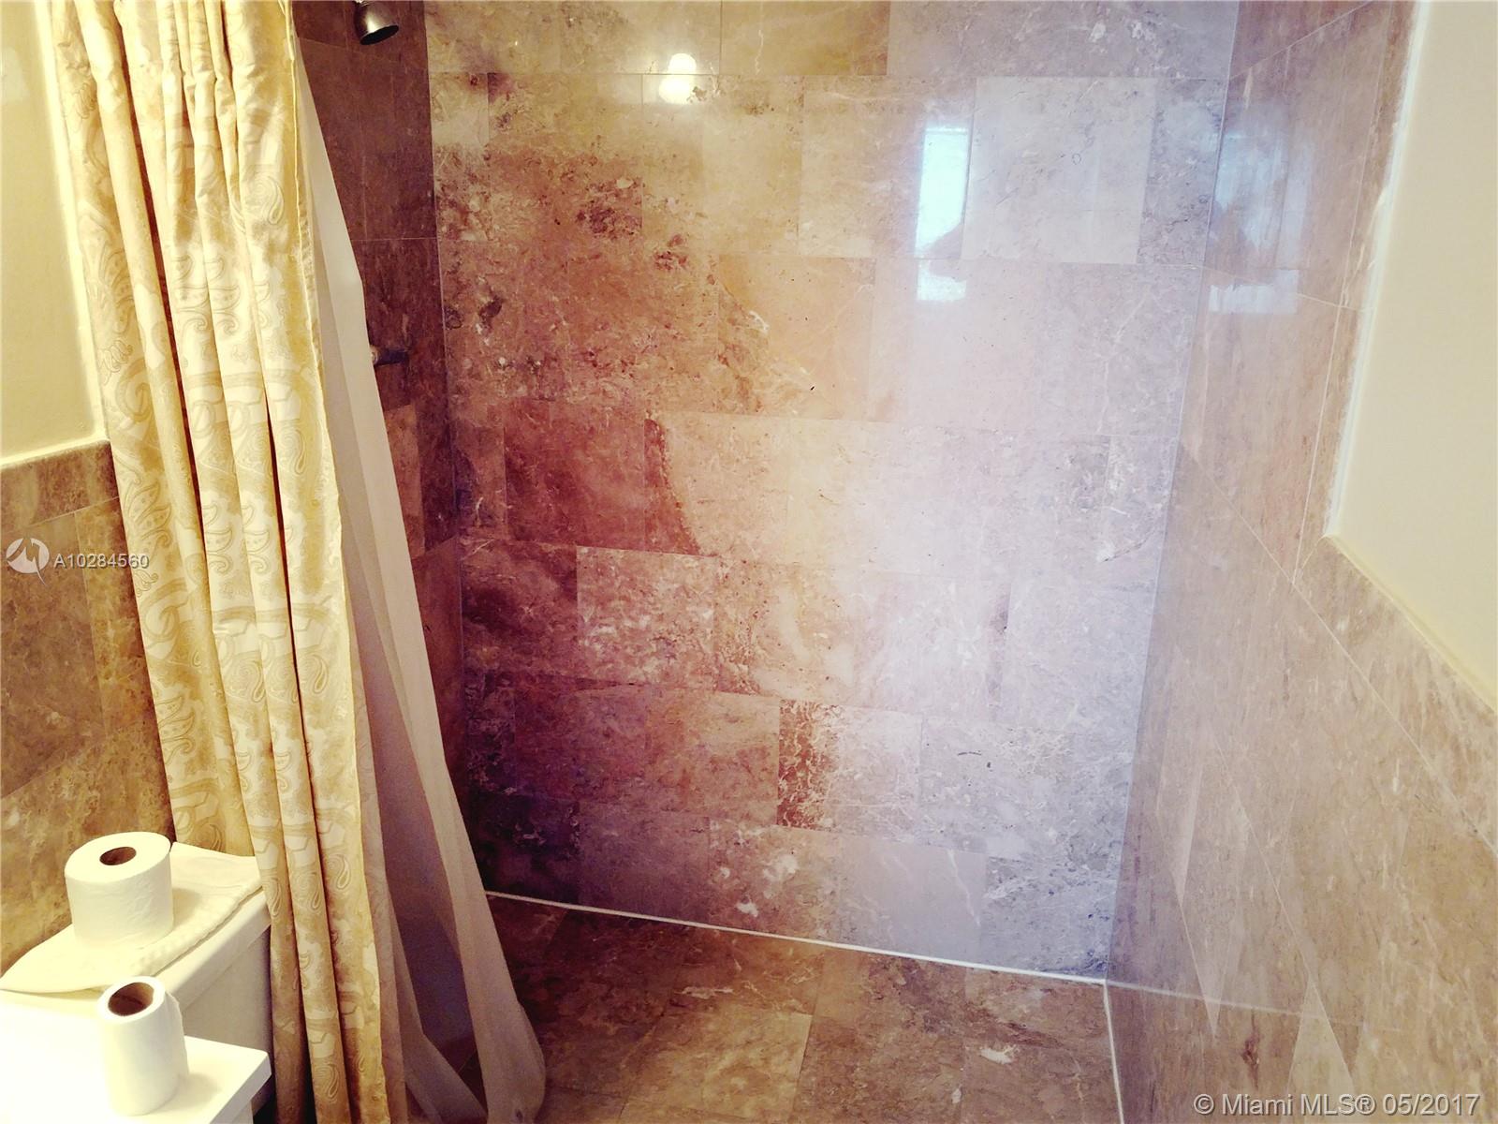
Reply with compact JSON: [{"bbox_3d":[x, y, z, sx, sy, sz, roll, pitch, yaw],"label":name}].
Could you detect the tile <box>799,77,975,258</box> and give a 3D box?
[{"bbox_3d":[0.247,-0.721,2.068,0.305,0.314,0.014,5,18,10],"label":"tile"}]

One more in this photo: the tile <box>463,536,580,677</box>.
[{"bbox_3d":[-0.508,0.098,2.465,0.272,0.305,0.012,5,18,11],"label":"tile"}]

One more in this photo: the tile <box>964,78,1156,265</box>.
[{"bbox_3d":[0.546,-0.697,2.015,0.305,0.314,0.014,5,18,10],"label":"tile"}]

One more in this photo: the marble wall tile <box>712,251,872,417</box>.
[{"bbox_3d":[0.086,-0.434,2.168,0.305,0.305,0.012,5,18,11],"label":"marble wall tile"}]

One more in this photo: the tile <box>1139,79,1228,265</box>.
[{"bbox_3d":[0.754,-0.680,1.978,0.119,0.314,0.014,5,18,10],"label":"tile"}]

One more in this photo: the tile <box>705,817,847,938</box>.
[{"bbox_3d":[0.059,0.718,2.533,0.305,0.282,0.012,5,18,11],"label":"tile"}]

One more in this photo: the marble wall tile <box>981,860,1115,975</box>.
[{"bbox_3d":[0.648,0.763,2.453,0.281,0.276,0.014,5,18,10],"label":"marble wall tile"}]

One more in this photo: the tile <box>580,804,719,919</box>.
[{"bbox_3d":[-0.241,0.691,2.610,0.311,0.276,0.014,5,18,10],"label":"tile"}]

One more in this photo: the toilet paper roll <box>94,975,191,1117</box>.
[{"bbox_3d":[-0.531,0.425,0.985,0.067,0.099,0.063,1,18,0],"label":"toilet paper roll"}]

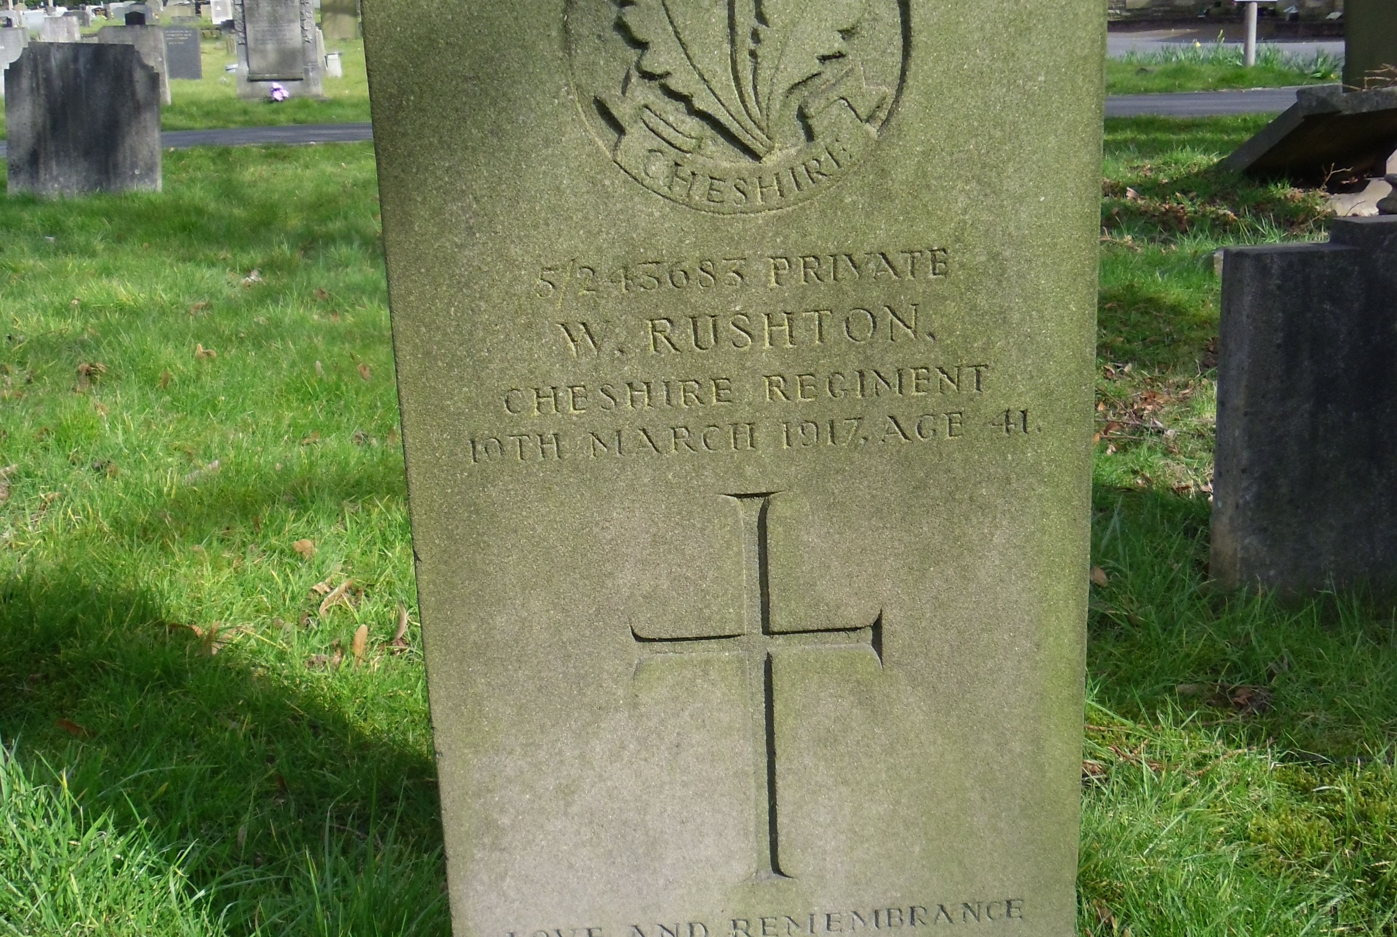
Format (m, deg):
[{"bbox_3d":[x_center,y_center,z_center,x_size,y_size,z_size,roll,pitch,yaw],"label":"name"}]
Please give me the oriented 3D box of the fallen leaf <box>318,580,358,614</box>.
[{"bbox_3d":[-0.412,0.147,1.903,0.025,0.022,0.065,8,18,32],"label":"fallen leaf"}]

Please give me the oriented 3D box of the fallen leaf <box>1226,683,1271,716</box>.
[{"bbox_3d":[0.517,0.216,1.565,0.042,0.020,0.045,-1,15,0],"label":"fallen leaf"}]

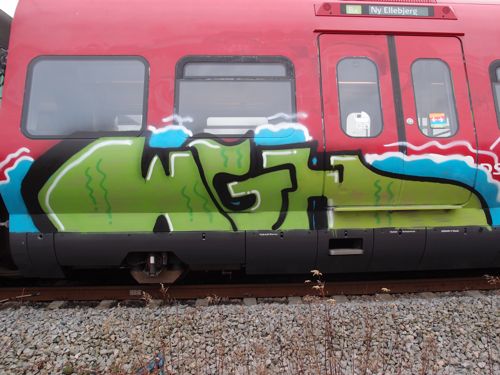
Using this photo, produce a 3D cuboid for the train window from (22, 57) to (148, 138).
[{"bbox_3d":[-1.798,-1.000,4.452,1.354,0.983,0.080,0,-12,-3],"label":"train window"}]

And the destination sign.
[{"bbox_3d":[1.665,-2.140,4.848,1.154,0.155,0.080,0,-13,-3],"label":"destination sign"}]

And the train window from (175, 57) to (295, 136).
[{"bbox_3d":[-0.156,-1.016,4.532,1.346,0.981,0.080,0,-12,-3],"label":"train window"}]

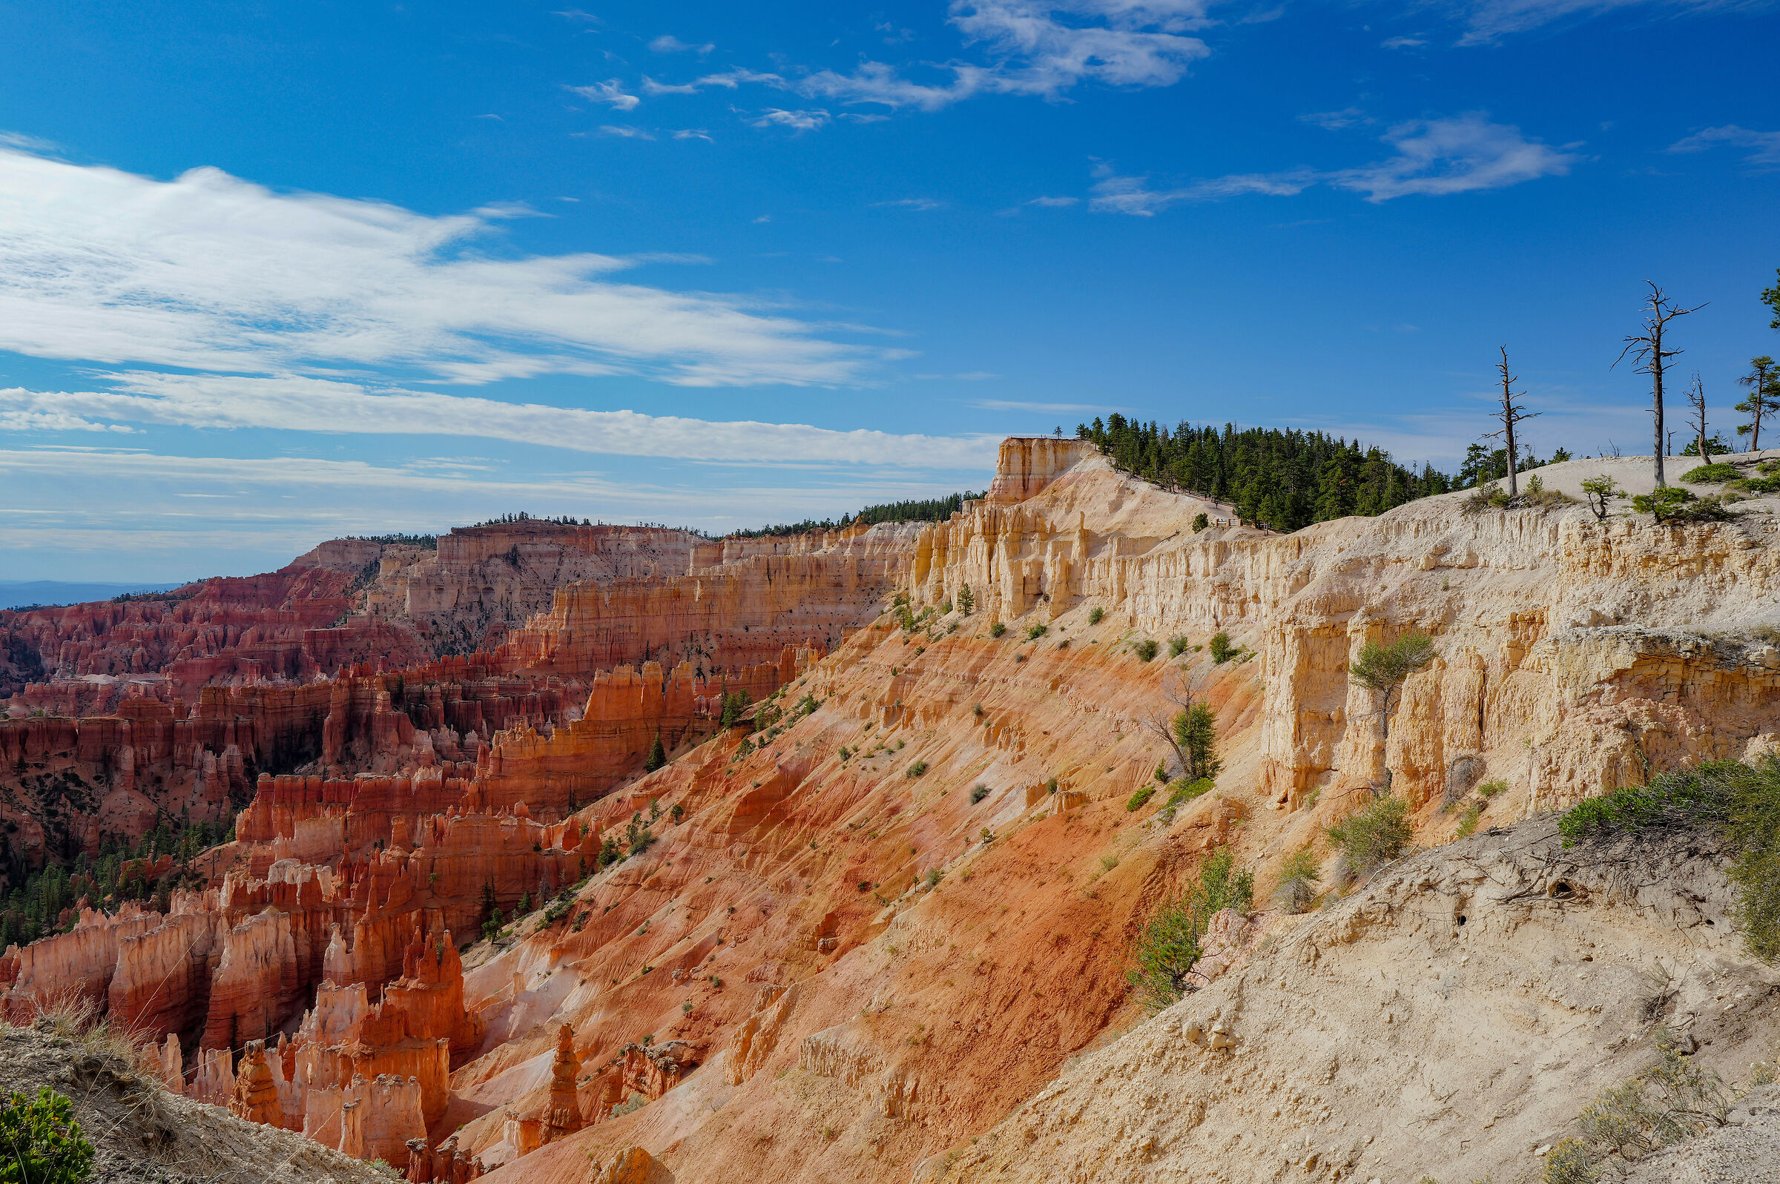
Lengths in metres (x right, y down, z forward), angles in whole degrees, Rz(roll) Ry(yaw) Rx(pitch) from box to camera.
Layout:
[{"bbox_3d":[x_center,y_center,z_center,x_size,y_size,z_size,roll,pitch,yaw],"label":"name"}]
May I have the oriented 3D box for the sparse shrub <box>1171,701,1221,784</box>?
[{"bbox_3d":[10.835,5.317,49.000,1.760,2.800,1.700,0,1,0],"label":"sparse shrub"}]

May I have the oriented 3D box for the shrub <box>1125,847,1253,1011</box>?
[{"bbox_3d":[5.199,5.847,24.000,2.120,2.710,2.100,0,1,0],"label":"shrub"}]

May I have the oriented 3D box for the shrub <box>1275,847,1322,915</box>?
[{"bbox_3d":[7.952,5.629,27.000,0.910,1.250,1.000,0,1,0],"label":"shrub"}]

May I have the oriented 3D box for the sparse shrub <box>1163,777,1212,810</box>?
[{"bbox_3d":[9.918,6.725,46.000,1.600,1.070,1.400,0,1,0],"label":"sparse shrub"}]

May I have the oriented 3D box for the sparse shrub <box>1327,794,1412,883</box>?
[{"bbox_3d":[10.056,5.201,29.000,1.700,1.840,1.700,0,1,0],"label":"sparse shrub"}]

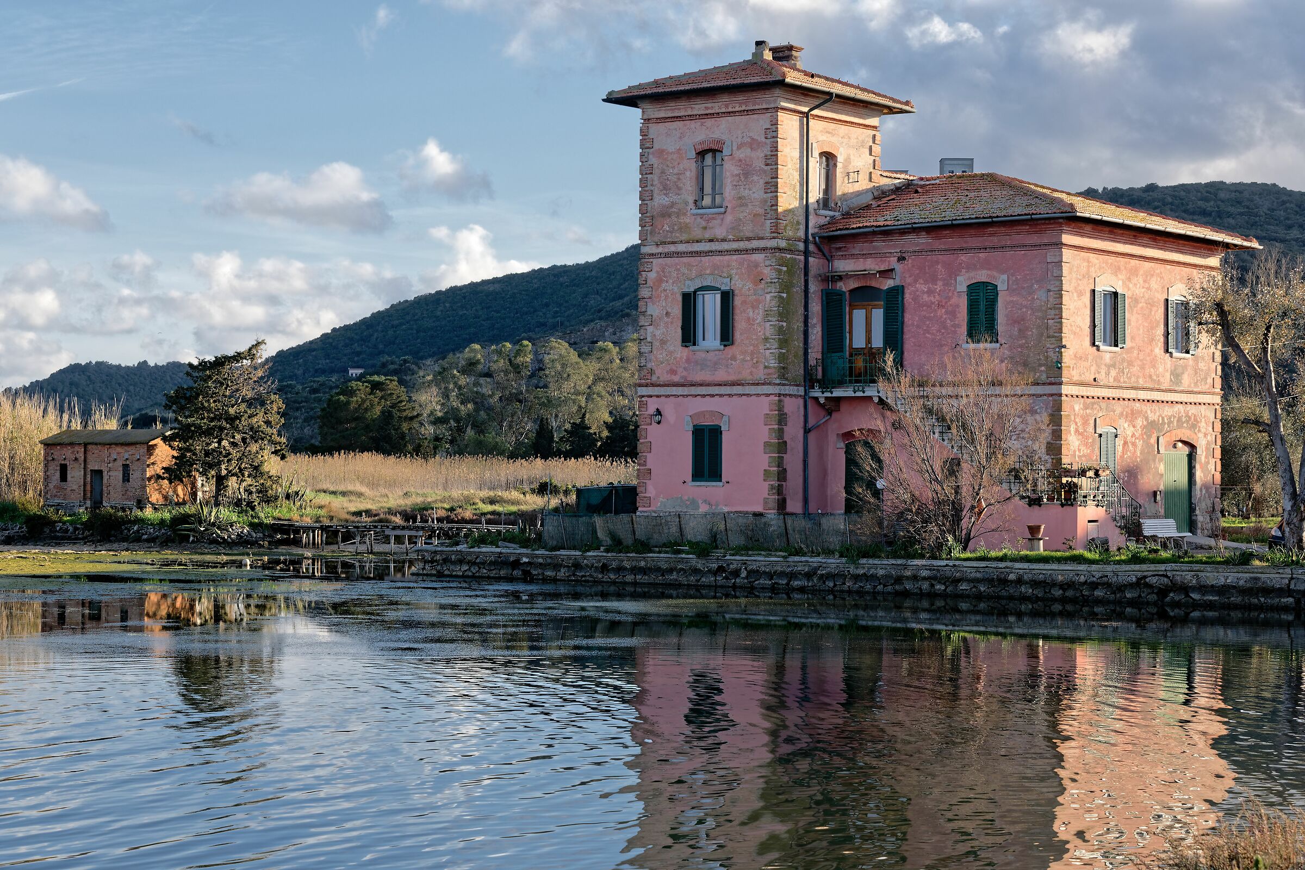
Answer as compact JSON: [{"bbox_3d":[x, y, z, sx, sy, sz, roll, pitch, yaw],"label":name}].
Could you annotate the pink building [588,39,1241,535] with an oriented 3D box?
[{"bbox_3d":[8.923,-4.349,78.521,14.740,15.438,15.087,0,-1,37],"label":"pink building"}]

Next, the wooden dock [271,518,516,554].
[{"bbox_3d":[-9.172,3.606,89.262,9.600,1.080,2.100,0,-1,28],"label":"wooden dock"}]

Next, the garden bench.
[{"bbox_3d":[14.843,2.902,73.349,0.620,0.860,1.950,0,-1,39],"label":"garden bench"}]

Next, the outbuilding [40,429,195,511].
[{"bbox_3d":[-20.893,1.423,99.643,6.764,3.287,2.889,0,-1,40],"label":"outbuilding"}]

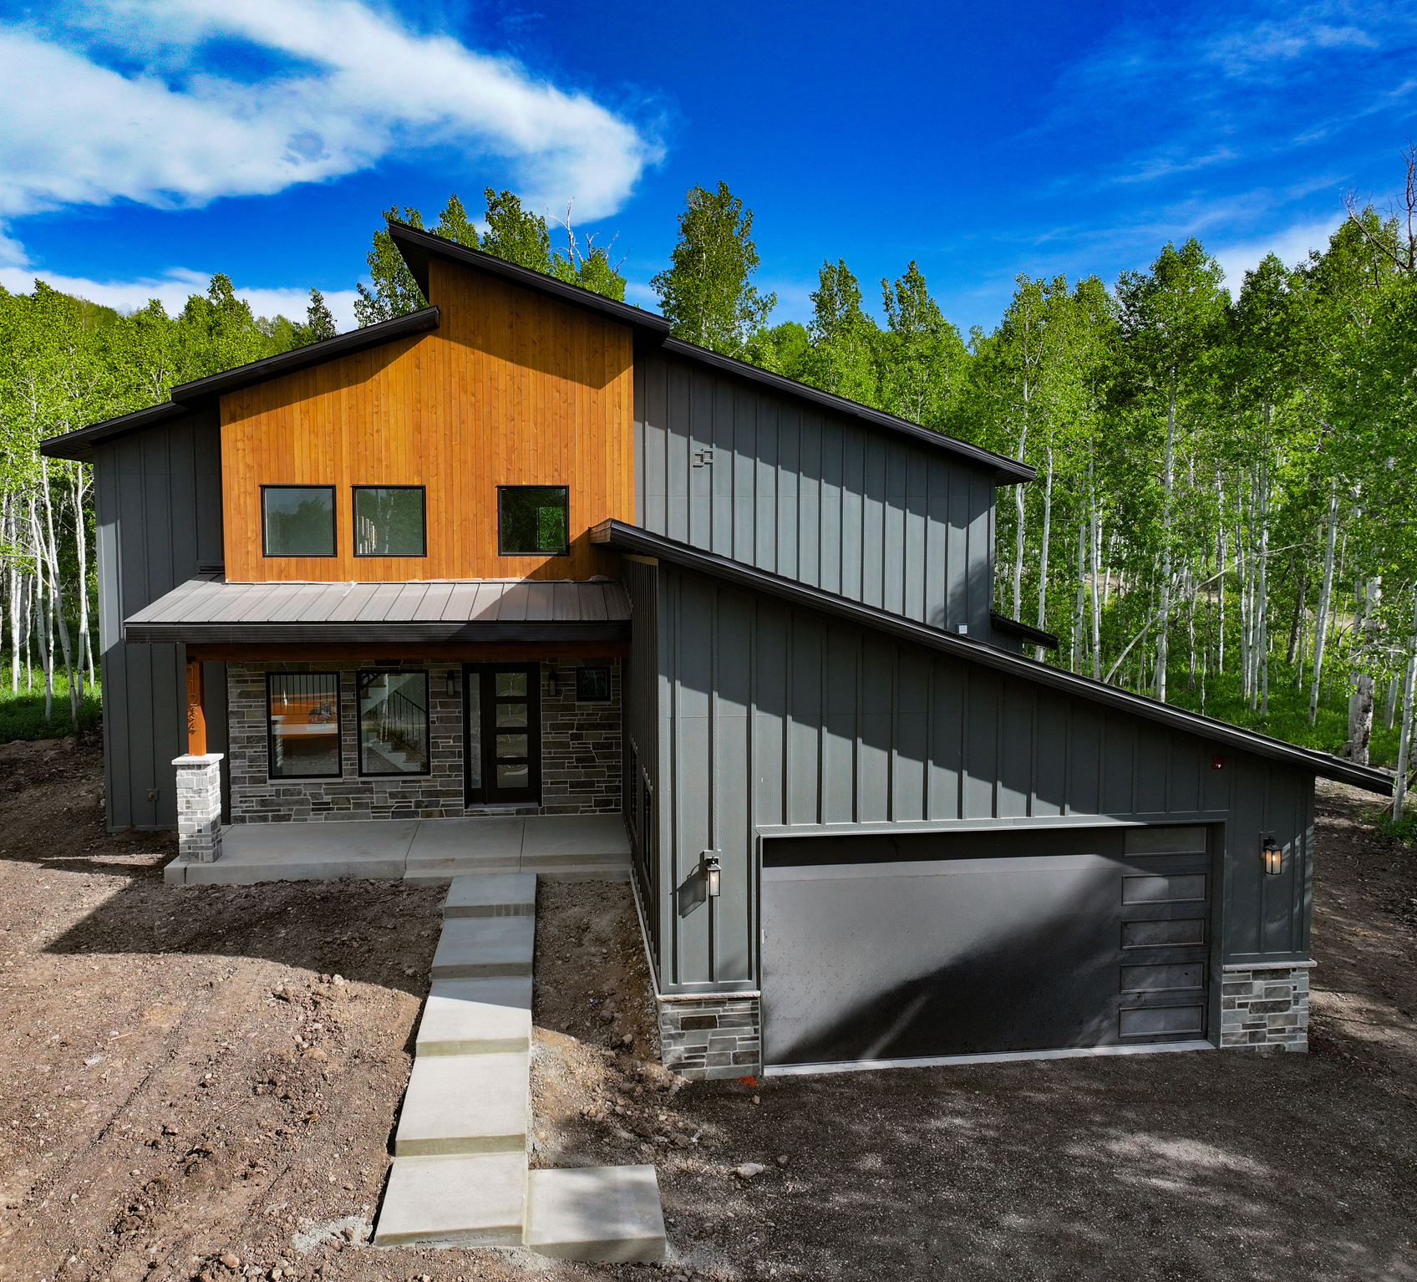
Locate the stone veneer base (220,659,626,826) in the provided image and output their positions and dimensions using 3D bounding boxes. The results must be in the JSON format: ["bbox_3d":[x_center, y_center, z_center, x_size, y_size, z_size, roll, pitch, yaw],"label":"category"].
[{"bbox_3d":[-4.882,1.698,20.837,6.730,2.860,0.200,-1,5,-7],"label":"stone veneer base"}]

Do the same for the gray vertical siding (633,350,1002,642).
[{"bbox_3d":[2.010,-2.550,21.829,6.840,5.280,0.200,-1,5,-7],"label":"gray vertical siding"}]

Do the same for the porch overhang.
[{"bbox_3d":[-4.990,-0.504,19.079,7.330,0.980,3.050,-1,5,-7],"label":"porch overhang"}]

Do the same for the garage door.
[{"bbox_3d":[3.316,3.492,13.993,5.497,2.730,0.150,-1,5,-7],"label":"garage door"}]

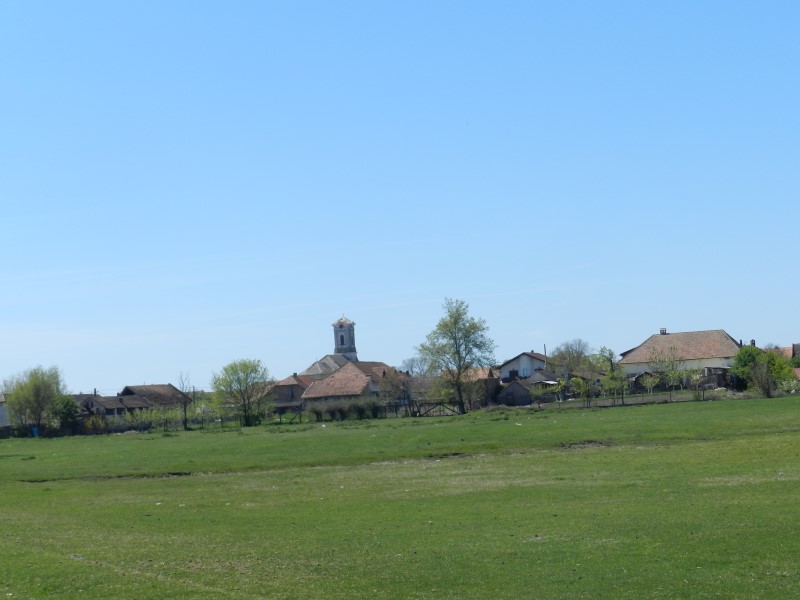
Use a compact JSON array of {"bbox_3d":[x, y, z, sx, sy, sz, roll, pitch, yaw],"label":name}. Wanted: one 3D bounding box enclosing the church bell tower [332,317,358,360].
[{"bbox_3d":[-13.500,15.160,440.000,4.700,22.000,4.700,-4,-3,22],"label":"church bell tower"}]

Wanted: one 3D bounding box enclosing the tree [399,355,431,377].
[{"bbox_3d":[3.010,14.670,320.000,6.800,9.500,6.800,-3,-3,0],"label":"tree"}]

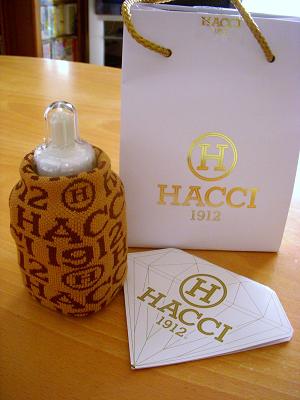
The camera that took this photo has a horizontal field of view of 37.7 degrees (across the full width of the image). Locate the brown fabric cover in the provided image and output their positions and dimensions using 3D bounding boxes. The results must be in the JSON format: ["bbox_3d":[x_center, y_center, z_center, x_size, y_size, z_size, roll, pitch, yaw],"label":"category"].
[{"bbox_3d":[-0.053,0.022,0.293,0.074,0.098,0.074,-7,31,-11],"label":"brown fabric cover"}]

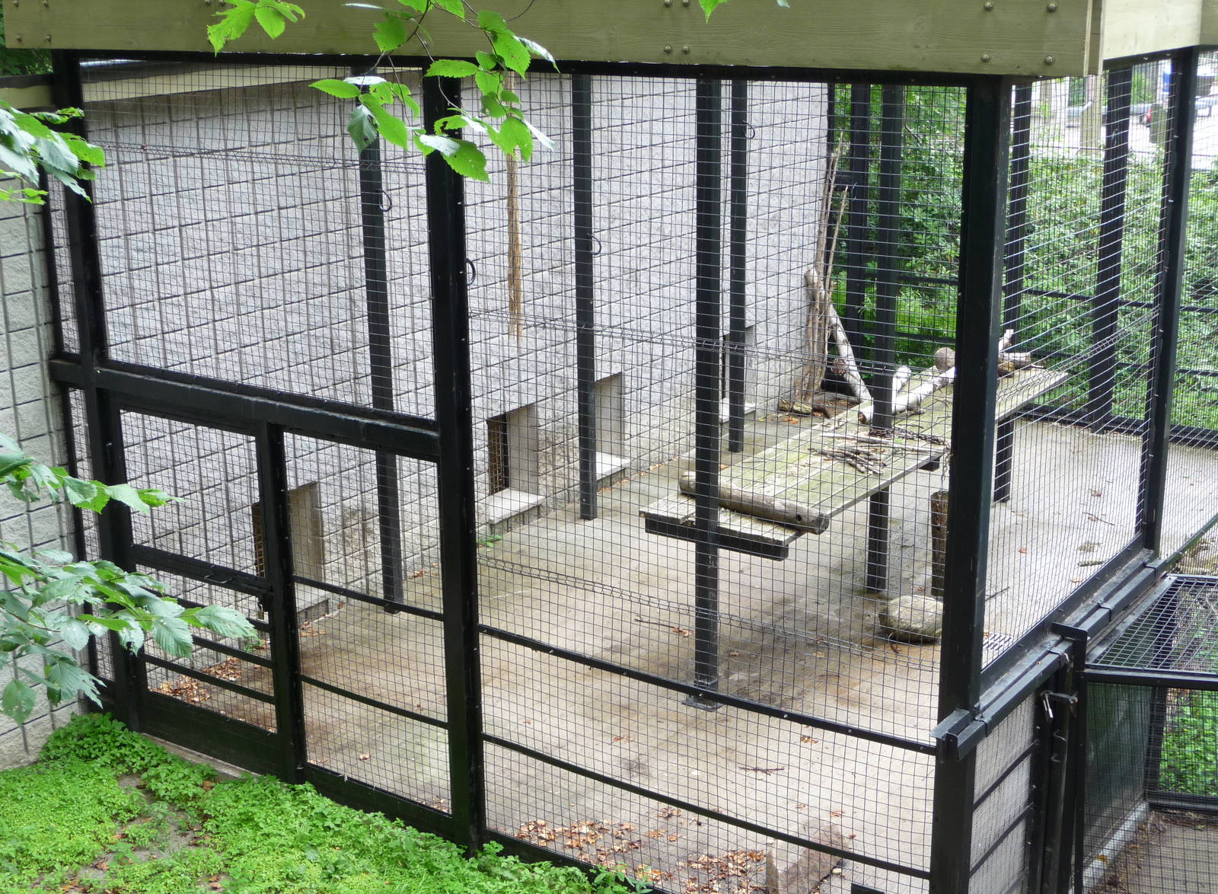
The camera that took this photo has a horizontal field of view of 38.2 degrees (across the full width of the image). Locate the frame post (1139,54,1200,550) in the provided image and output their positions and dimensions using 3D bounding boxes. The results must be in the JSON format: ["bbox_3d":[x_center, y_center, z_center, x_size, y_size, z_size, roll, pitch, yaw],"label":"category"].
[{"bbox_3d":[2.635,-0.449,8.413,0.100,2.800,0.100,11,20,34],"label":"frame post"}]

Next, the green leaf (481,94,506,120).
[{"bbox_3d":[-0.236,-0.695,3.600,0.050,0.058,0.015,18,-18,3],"label":"green leaf"}]

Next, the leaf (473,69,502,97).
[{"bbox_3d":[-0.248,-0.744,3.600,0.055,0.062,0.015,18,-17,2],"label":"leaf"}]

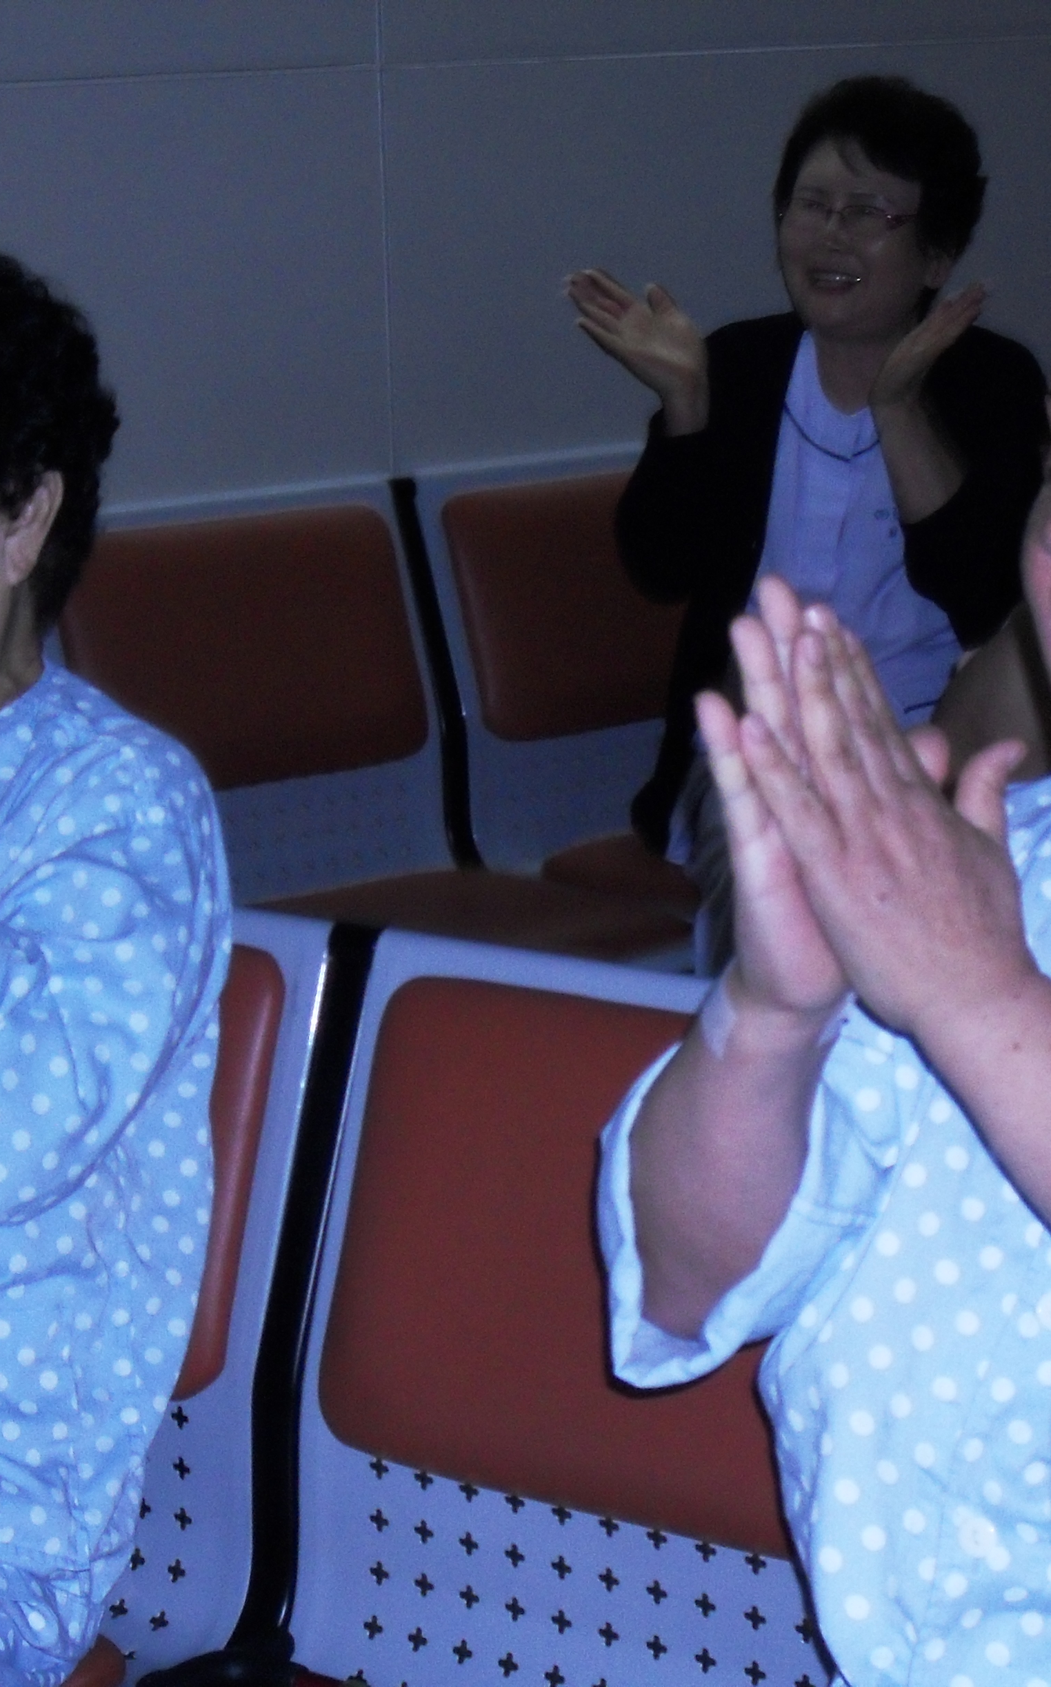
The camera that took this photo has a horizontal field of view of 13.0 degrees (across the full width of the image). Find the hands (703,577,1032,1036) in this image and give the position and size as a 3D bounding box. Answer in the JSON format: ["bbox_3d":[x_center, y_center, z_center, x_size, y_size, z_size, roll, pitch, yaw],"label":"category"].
[{"bbox_3d":[0.129,-0.014,1.700,0.090,0.170,0.115,8,14,40],"label":"hands"}]

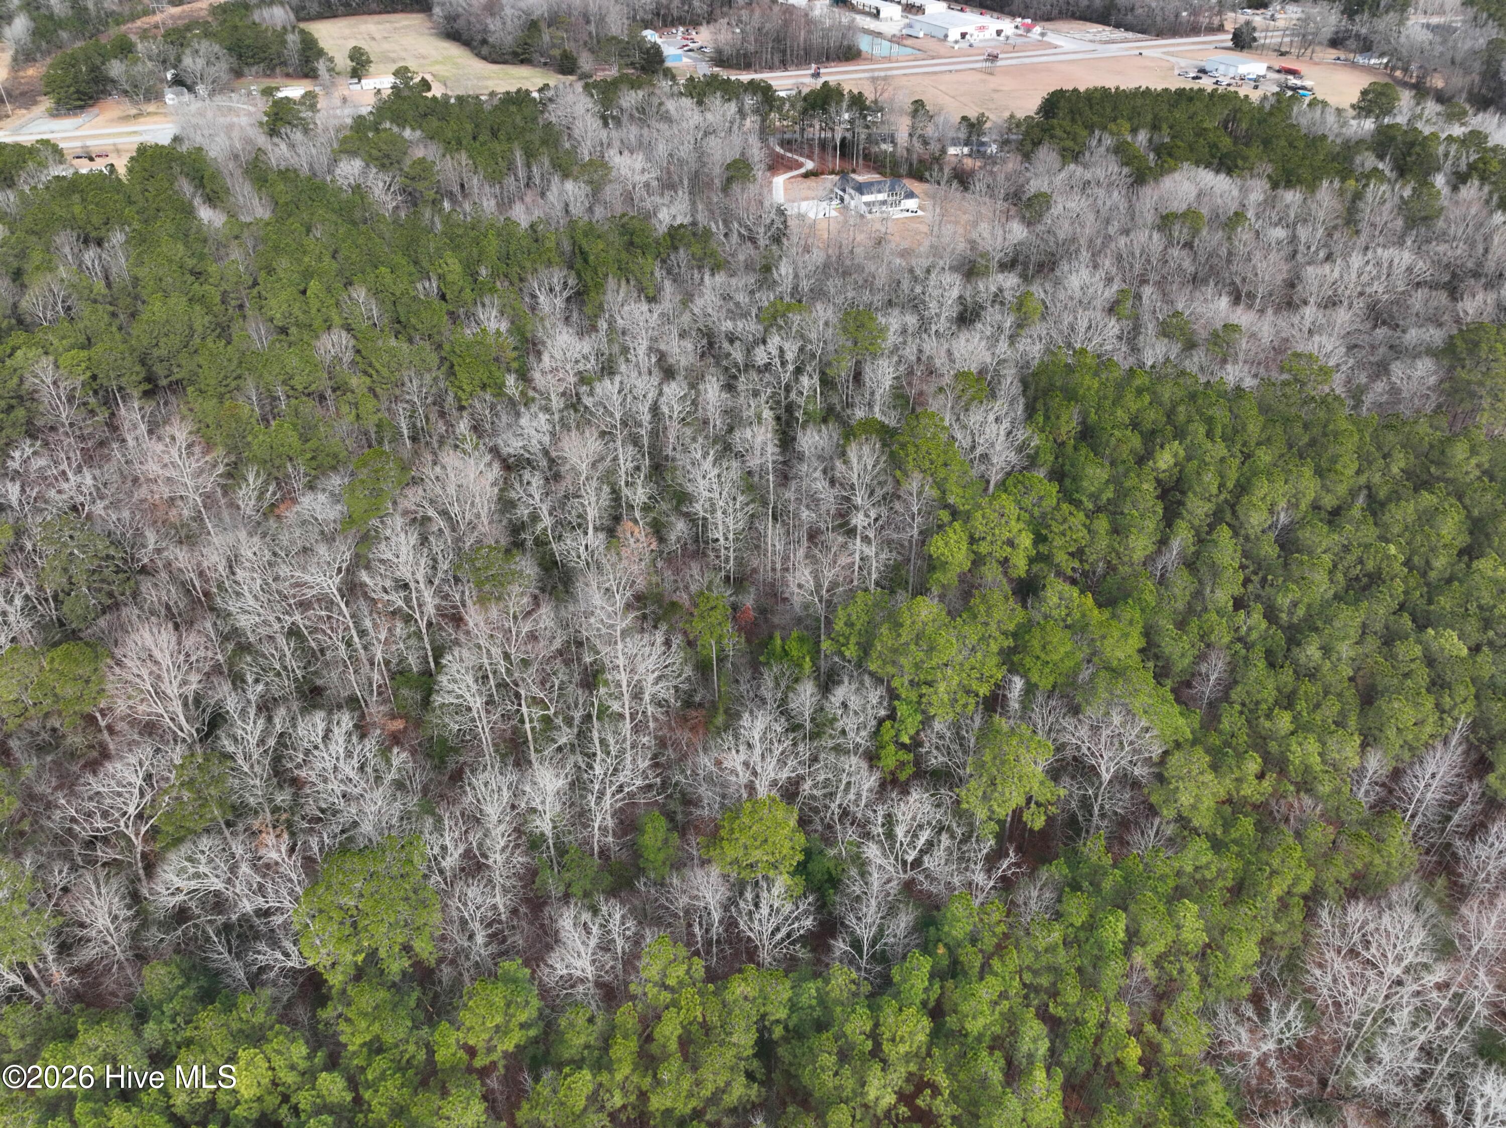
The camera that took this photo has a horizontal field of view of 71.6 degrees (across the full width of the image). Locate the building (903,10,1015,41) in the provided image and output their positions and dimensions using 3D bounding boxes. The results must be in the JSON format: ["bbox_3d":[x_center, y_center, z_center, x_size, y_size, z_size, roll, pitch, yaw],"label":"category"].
[{"bbox_3d":[116.812,-301.197,584.769,41.000,7.400,42.000,-13,37,-18],"label":"building"}]

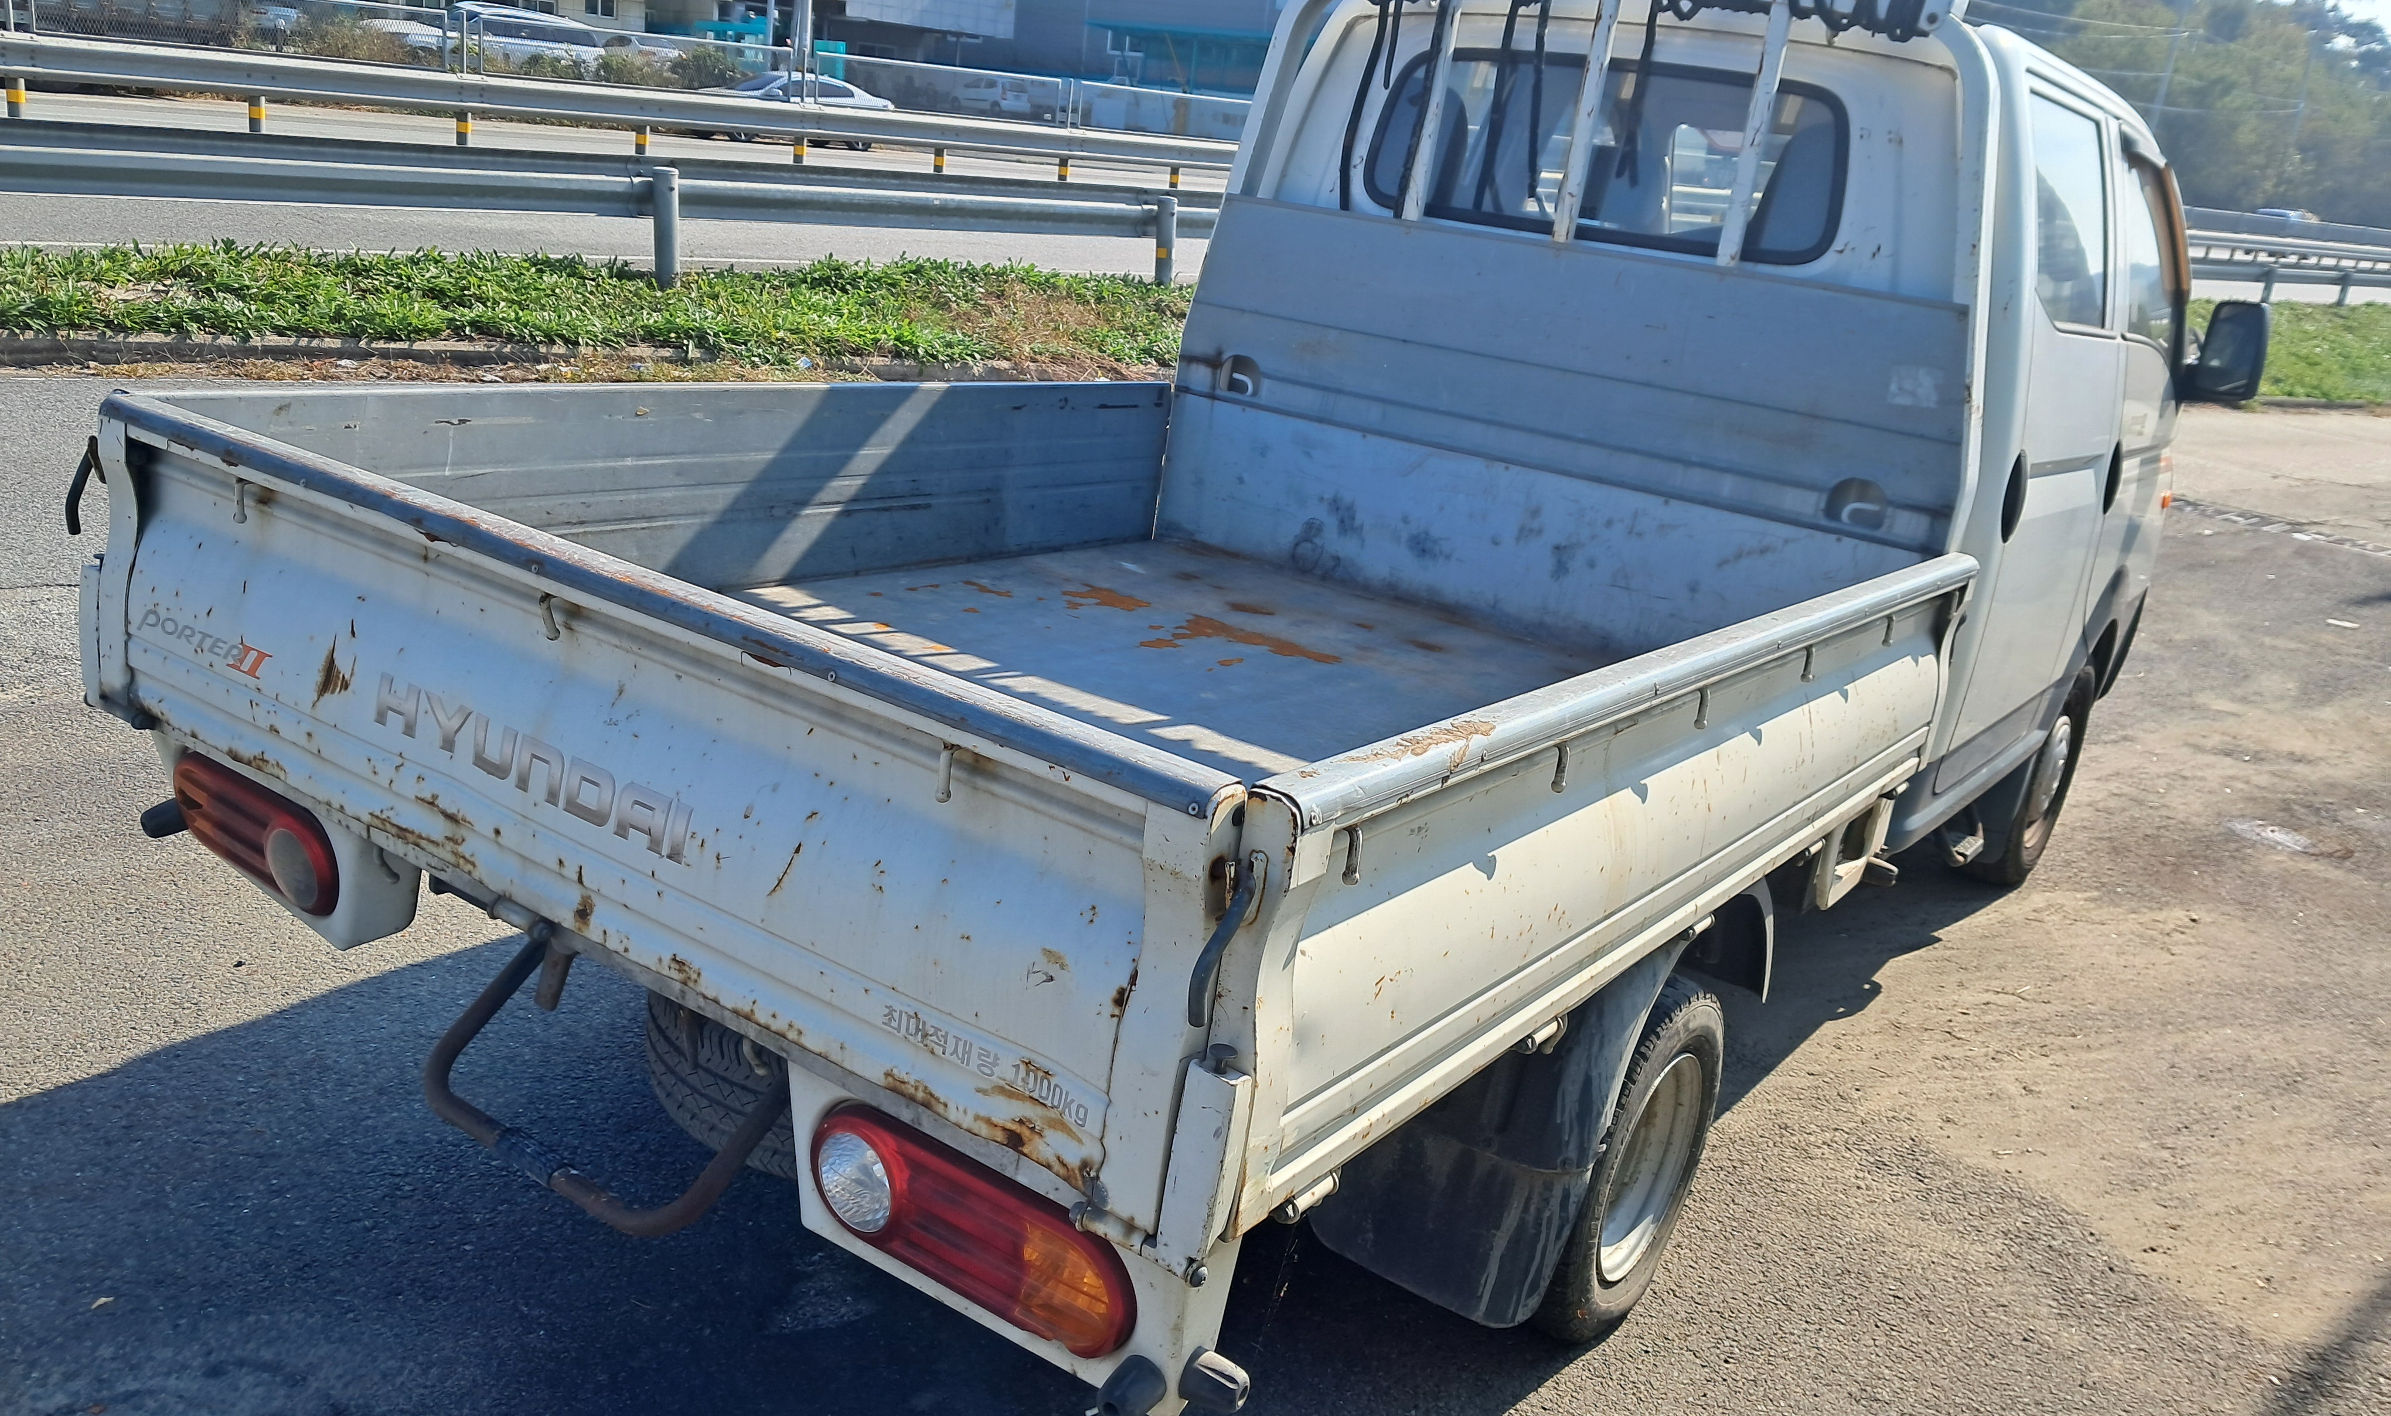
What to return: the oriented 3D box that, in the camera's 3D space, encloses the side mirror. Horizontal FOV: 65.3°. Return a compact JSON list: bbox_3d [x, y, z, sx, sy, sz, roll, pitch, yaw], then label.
[{"bbox_3d":[2.619,-0.894,4.705,0.200,0.260,0.110,18,18,32],"label":"side mirror"}]

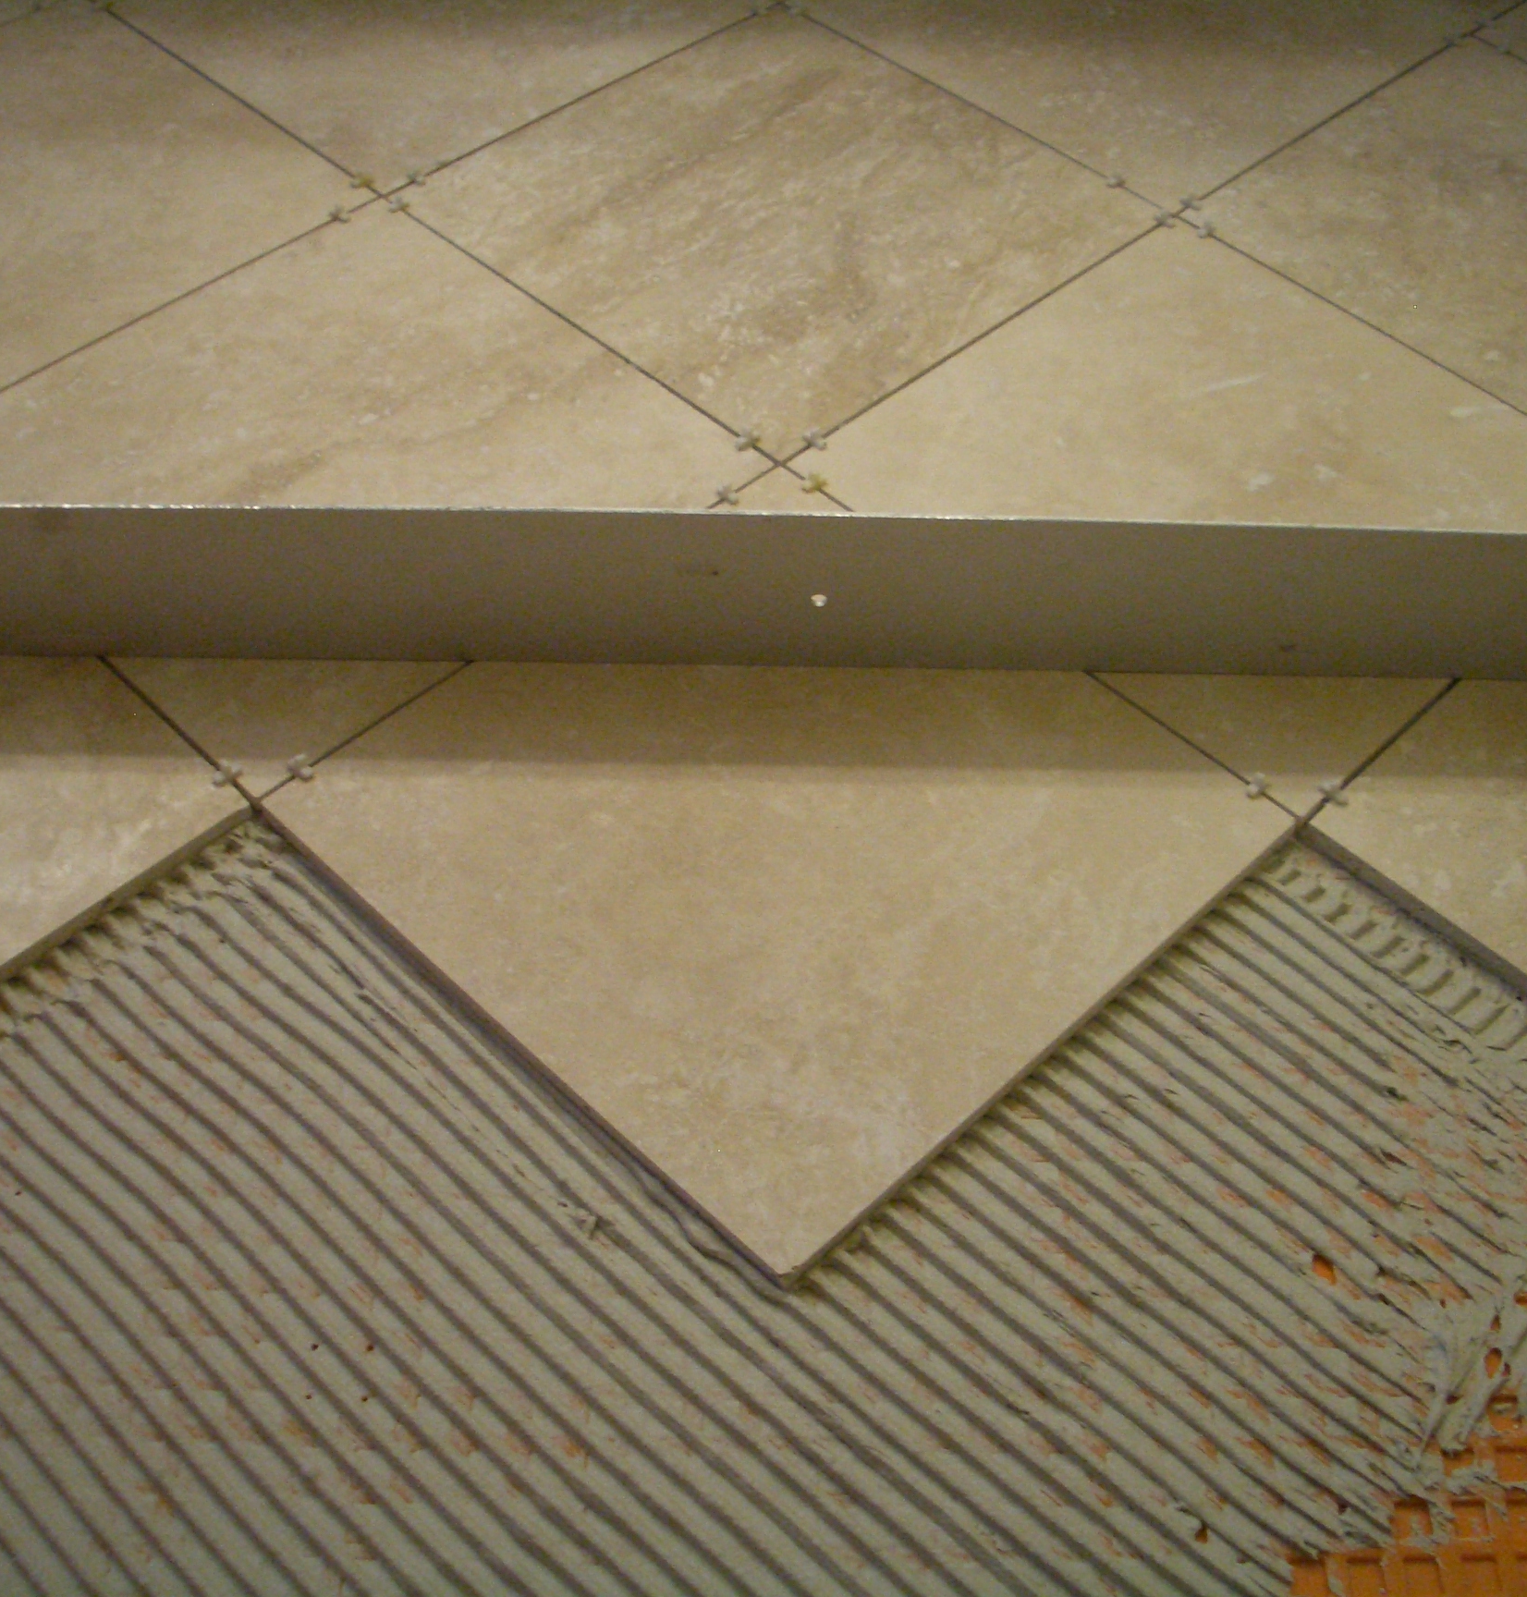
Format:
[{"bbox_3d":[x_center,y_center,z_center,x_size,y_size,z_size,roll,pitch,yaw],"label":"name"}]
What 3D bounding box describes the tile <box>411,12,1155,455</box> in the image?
[{"bbox_3d":[0.009,-0.325,1.191,0.305,0.009,0.305,-37,60,-28],"label":"tile"}]

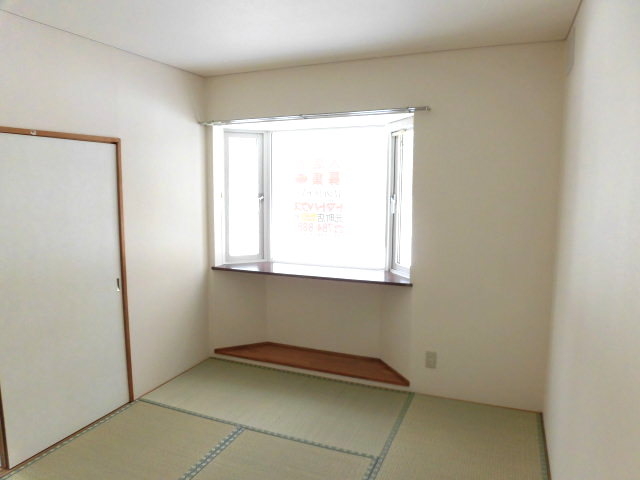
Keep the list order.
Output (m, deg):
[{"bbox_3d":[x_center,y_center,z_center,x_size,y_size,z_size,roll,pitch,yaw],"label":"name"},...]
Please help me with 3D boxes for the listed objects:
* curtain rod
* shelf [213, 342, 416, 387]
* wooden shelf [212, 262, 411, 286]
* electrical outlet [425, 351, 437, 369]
[{"bbox_3d":[-0.118,-0.914,3.322,1.863,0.033,0.082,3,8,22],"label":"curtain rod"},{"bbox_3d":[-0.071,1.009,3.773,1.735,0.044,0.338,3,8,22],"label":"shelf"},{"bbox_3d":[-0.060,0.265,3.705,1.735,0.029,0.412,3,8,22],"label":"wooden shelf"},{"bbox_3d":[0.804,0.872,3.205,0.077,0.122,0.010,3,8,22],"label":"electrical outlet"}]

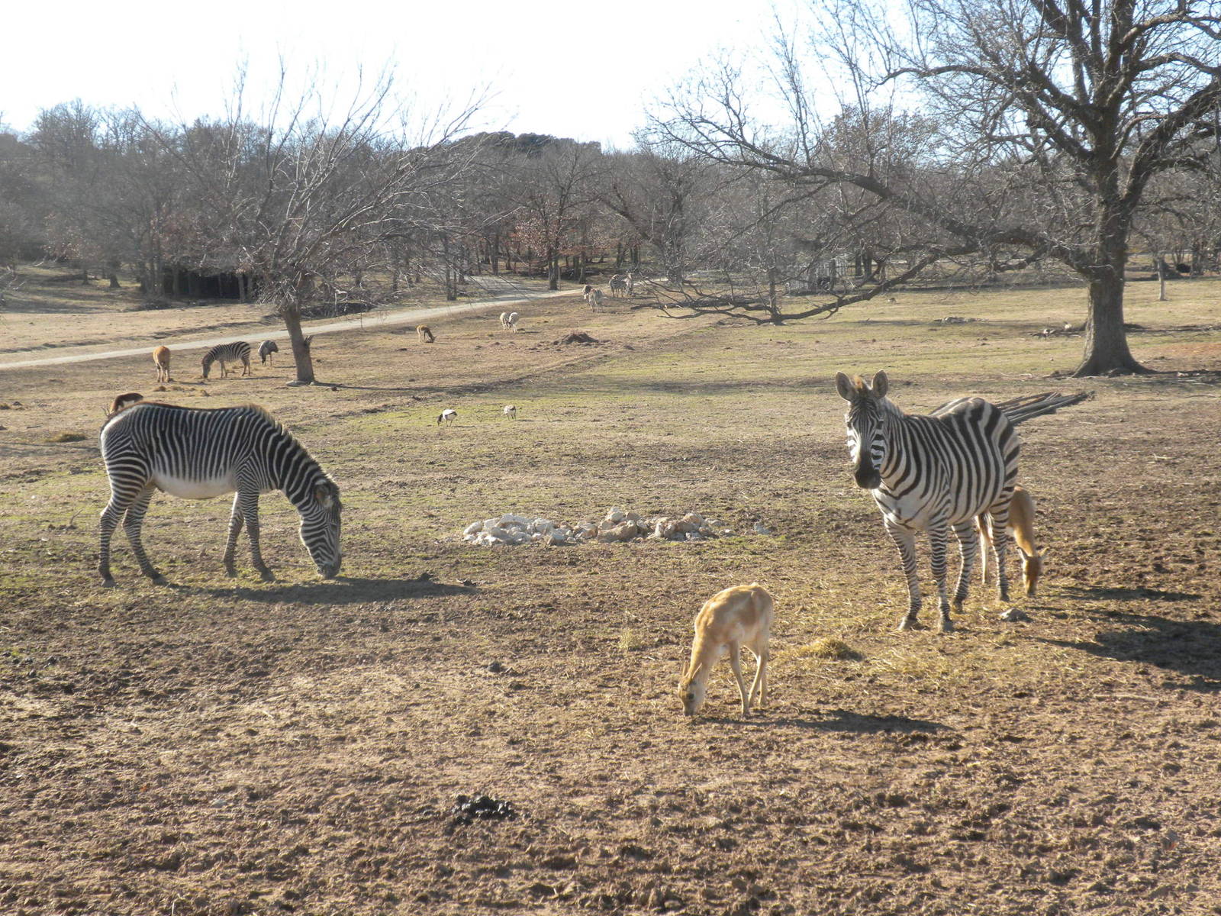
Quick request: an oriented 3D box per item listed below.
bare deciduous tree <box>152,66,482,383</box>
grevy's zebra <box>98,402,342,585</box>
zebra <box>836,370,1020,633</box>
[{"bbox_3d":[-9.364,-7.344,67.655,10.200,9.900,9.200,0,4,0],"label":"bare deciduous tree"},{"bbox_3d":[-3.078,0.272,16.750,1.900,1.420,0.540,0,4,-7],"label":"grevy's zebra"},{"bbox_3d":[2.157,0.245,13.715,0.570,1.610,1.750,3,5,32],"label":"zebra"}]

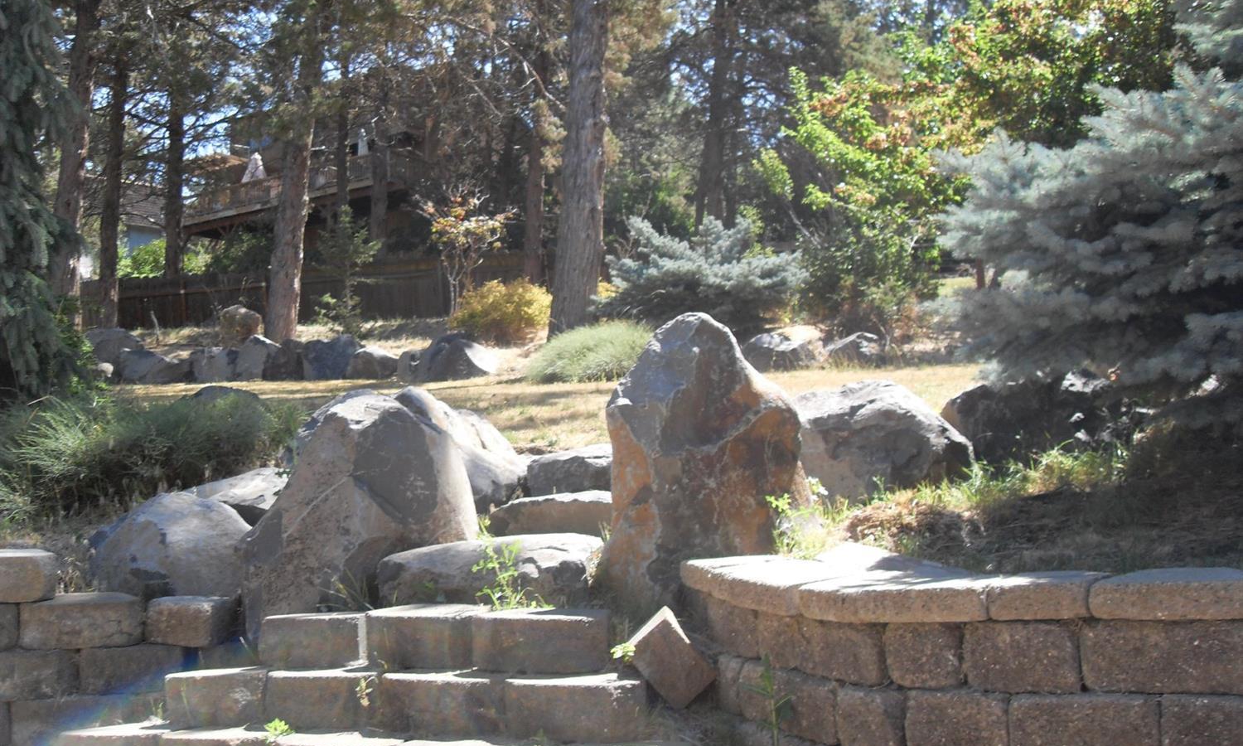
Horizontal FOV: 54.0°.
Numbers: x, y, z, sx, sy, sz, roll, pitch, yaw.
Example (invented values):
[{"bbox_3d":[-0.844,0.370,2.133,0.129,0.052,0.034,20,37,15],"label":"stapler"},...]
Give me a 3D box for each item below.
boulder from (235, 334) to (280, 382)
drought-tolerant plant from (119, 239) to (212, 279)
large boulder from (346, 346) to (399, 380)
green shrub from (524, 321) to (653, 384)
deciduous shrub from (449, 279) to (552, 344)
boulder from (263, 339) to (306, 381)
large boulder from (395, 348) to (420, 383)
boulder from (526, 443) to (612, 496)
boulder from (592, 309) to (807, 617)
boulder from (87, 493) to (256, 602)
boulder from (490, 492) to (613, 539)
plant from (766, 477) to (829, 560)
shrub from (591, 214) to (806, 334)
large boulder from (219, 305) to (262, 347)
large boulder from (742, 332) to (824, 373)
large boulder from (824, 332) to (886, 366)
[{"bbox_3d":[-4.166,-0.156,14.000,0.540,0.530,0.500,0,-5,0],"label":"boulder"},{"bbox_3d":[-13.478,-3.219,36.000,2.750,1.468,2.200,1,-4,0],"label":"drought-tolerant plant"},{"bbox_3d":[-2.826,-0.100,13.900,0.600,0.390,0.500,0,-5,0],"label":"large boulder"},{"bbox_3d":[-0.291,-0.209,12.200,1.369,0.631,1.200,1,-4,0],"label":"green shrub"},{"bbox_3d":[-1.729,-0.869,17.500,1.438,0.823,1.400,1,-6,-6],"label":"deciduous shrub"},{"bbox_3d":[-3.640,-0.142,13.200,0.441,0.473,0.450,1,-4,0],"label":"boulder"},{"bbox_3d":[-2.241,-0.081,12.800,0.255,0.367,0.350,1,-4,0],"label":"large boulder"},{"bbox_3d":[-0.137,0.414,5.200,0.536,0.221,0.450,-1,-5,-2],"label":"boulder"},{"bbox_3d":[0.253,0.280,3.720,0.640,0.911,0.520,-1,-5,4],"label":"boulder"},{"bbox_3d":[-1.649,0.648,4.500,0.608,0.410,0.500,1,-5,-20],"label":"boulder"},{"bbox_3d":[-0.237,0.565,4.700,0.560,0.220,0.440,-1,-5,10],"label":"boulder"},{"bbox_3d":[0.549,0.454,3.800,0.200,0.254,0.180,1,-4,0],"label":"plant"},{"bbox_3d":[0.828,-1.034,13.000,2.183,1.259,2.000,-1,-5,4],"label":"shrub"},{"bbox_3d":[-4.935,-0.603,15.800,0.578,0.553,0.500,1,-4,0],"label":"large boulder"},{"bbox_3d":[1.527,-0.200,11.700,0.842,0.398,0.600,-1,-5,7],"label":"large boulder"},{"bbox_3d":[2.335,-0.233,12.200,0.657,0.367,0.500,-2,-5,11],"label":"large boulder"}]

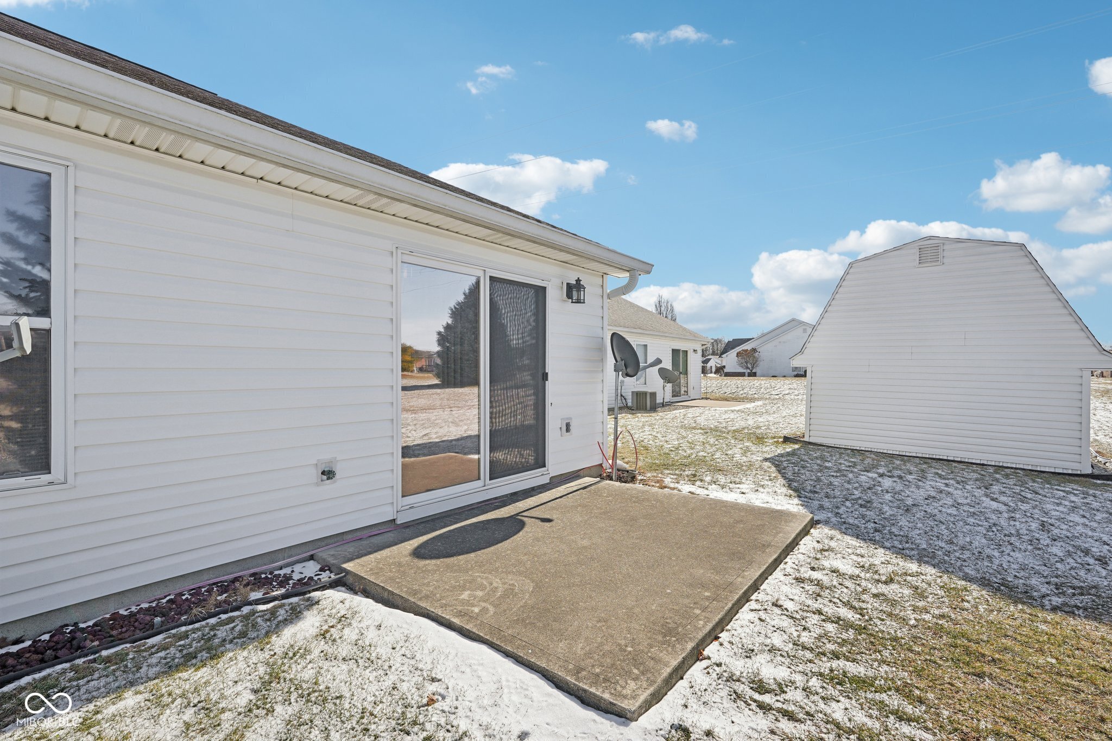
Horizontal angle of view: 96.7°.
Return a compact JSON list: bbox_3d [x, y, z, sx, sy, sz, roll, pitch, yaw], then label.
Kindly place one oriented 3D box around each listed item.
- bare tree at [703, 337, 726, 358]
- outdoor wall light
[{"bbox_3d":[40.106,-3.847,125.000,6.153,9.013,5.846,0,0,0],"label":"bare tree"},{"bbox_3d":[0.227,-0.868,5.355,0.172,0.275,0.125,0,0,39],"label":"outdoor wall light"}]

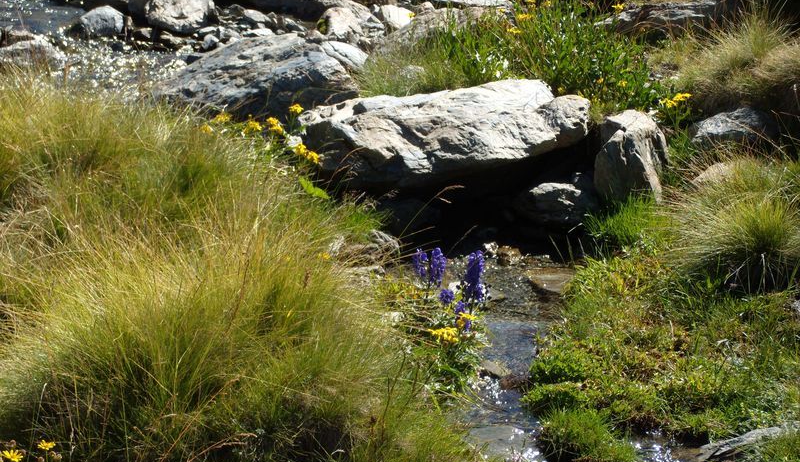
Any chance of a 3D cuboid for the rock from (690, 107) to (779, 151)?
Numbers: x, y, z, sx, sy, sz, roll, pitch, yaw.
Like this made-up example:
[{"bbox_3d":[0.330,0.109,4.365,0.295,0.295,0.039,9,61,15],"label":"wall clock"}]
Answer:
[{"bbox_3d":[1.039,-0.311,6.800,0.280,0.120,0.200,0,14,0],"label":"rock"}]

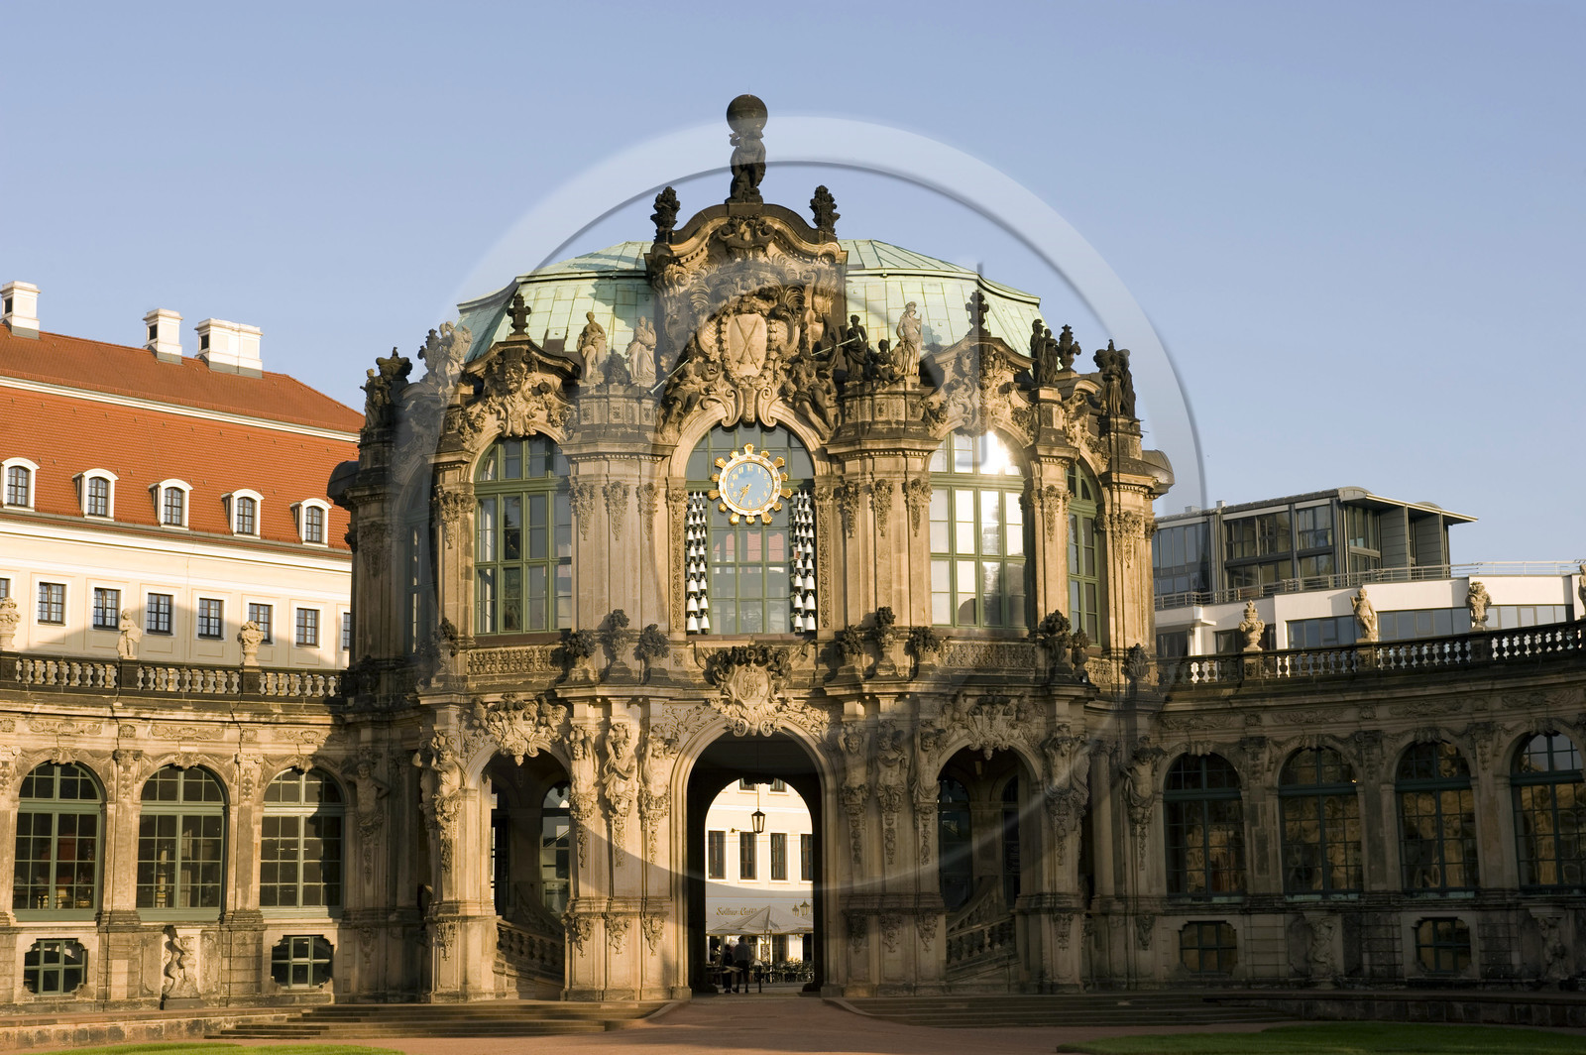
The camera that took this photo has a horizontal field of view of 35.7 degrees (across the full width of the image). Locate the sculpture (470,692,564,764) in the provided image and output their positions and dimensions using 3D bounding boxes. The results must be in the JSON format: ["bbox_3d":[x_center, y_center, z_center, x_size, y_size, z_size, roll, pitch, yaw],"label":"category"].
[{"bbox_3d":[-7.575,5.545,67.900,2.635,1.842,0.600,-4,-10,15],"label":"sculpture"}]

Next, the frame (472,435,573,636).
[{"bbox_3d":[-7.552,0.219,69.458,2.882,5.607,0.350,-3,-10,14],"label":"frame"}]

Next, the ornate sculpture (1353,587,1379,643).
[{"bbox_3d":[16.493,2.529,70.857,0.600,1.560,0.500,-8,-12,35],"label":"ornate sculpture"}]

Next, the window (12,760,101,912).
[{"bbox_3d":[-21.340,9.069,71.527,2.450,4.370,0.320,8,-13,-42],"label":"window"}]

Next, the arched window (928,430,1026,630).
[{"bbox_3d":[5.231,0.072,69.449,2.713,5.587,0.350,2,-11,-16],"label":"arched window"}]

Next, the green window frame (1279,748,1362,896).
[{"bbox_3d":[15.053,8.408,70.290,2.380,4.150,0.300,-7,-11,33],"label":"green window frame"}]

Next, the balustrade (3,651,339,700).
[{"bbox_3d":[-16.786,4.238,67.411,9.900,1.030,0.800,6,-11,-38],"label":"balustrade"}]

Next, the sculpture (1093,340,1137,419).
[{"bbox_3d":[9.787,-4.473,74.911,0.867,2.198,1.000,2,-10,-20],"label":"sculpture"}]

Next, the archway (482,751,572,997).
[{"bbox_3d":[-7.267,9.455,67.328,2.143,6.571,1.200,-4,-9,16],"label":"archway"}]

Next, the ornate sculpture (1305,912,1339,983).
[{"bbox_3d":[15.524,12.303,72.325,0.760,2.030,0.450,-7,-11,33],"label":"ornate sculpture"}]

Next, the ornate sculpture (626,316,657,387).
[{"bbox_3d":[-4.302,-4.997,70.174,0.870,1.970,0.750,0,-10,-3],"label":"ornate sculpture"}]

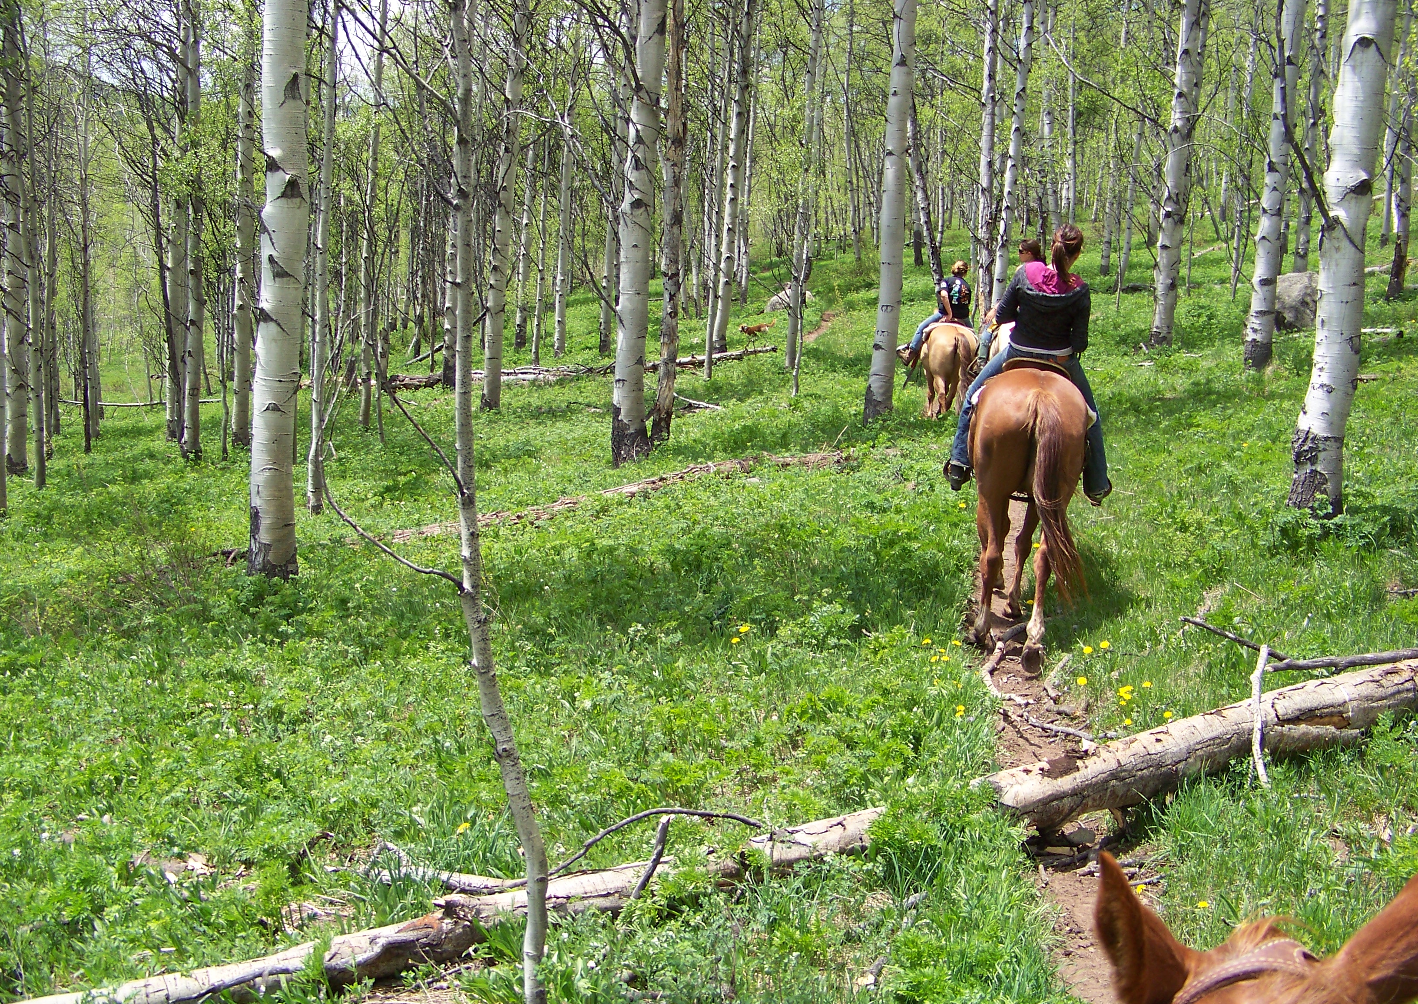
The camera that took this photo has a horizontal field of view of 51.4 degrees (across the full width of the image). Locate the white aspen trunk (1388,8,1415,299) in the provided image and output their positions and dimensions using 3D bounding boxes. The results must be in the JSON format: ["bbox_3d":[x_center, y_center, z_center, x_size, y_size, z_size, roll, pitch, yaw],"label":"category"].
[{"bbox_3d":[12.687,-6.379,27.000,0.330,5.600,0.330,4,8,24],"label":"white aspen trunk"}]

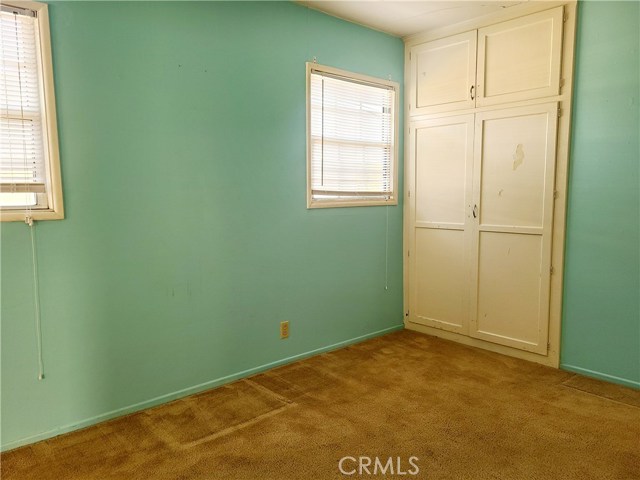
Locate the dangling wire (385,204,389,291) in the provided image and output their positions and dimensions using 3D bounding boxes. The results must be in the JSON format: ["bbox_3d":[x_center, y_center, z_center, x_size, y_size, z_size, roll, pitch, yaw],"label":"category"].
[{"bbox_3d":[0.558,0.065,3.954,0.025,0.712,0.025,-5,8,-42],"label":"dangling wire"}]

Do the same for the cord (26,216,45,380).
[{"bbox_3d":[-1.337,0.284,2.264,0.040,0.785,0.030,-5,8,-42],"label":"cord"}]

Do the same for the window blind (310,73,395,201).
[{"bbox_3d":[0.275,-0.770,3.661,0.899,0.870,0.040,-5,8,-42],"label":"window blind"}]

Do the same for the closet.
[{"bbox_3d":[1.362,-0.399,3.788,0.500,2.442,1.317,-5,8,-42],"label":"closet"}]

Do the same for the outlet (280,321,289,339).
[{"bbox_3d":[-0.240,0.626,3.328,0.072,0.116,0.010,-5,8,-42],"label":"outlet"}]

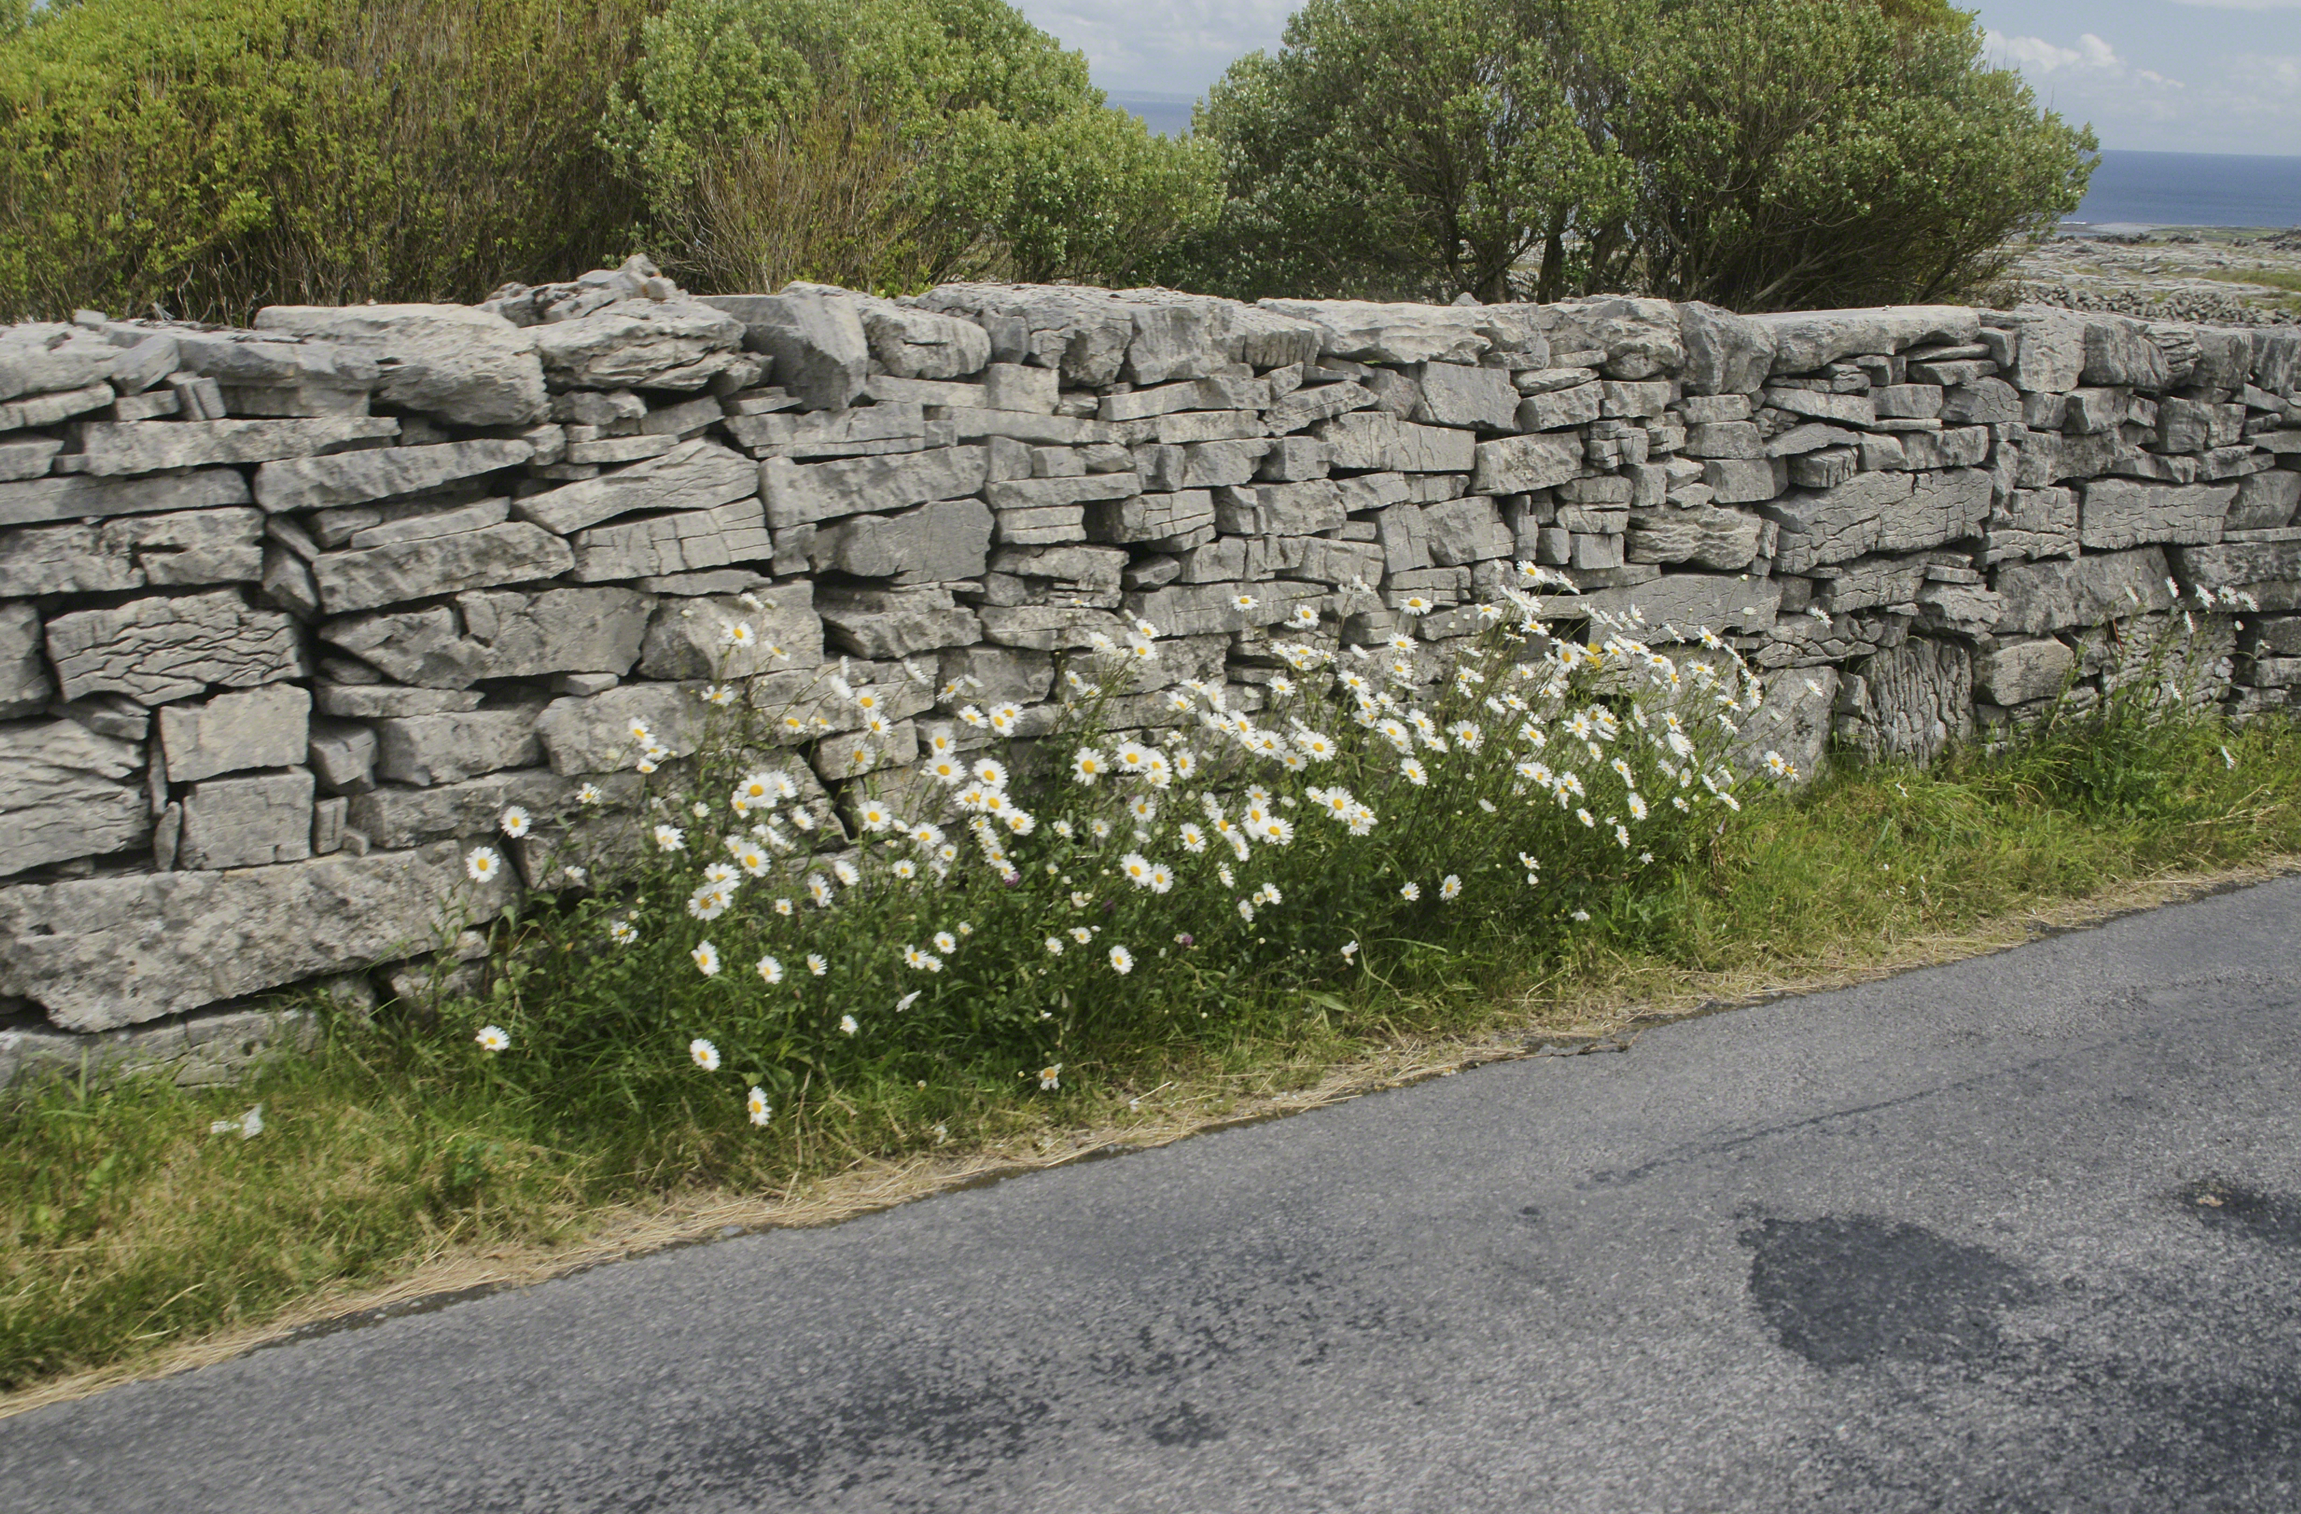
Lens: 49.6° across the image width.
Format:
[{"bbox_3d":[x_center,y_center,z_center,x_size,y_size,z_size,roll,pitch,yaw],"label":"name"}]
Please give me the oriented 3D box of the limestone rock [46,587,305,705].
[{"bbox_3d":[-1.640,-0.206,4.109,0.387,0.178,0.250,-8,18,-35],"label":"limestone rock"}]

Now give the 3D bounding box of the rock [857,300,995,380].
[{"bbox_3d":[-0.487,-0.822,4.824,0.270,0.145,0.270,-8,18,-35],"label":"rock"}]

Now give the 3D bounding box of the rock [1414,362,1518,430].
[{"bbox_3d":[0.565,-0.741,5.030,0.260,0.125,0.220,-4,16,-39],"label":"rock"}]

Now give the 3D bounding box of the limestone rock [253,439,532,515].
[{"bbox_3d":[-1.272,-0.492,4.086,0.450,0.084,0.260,-14,21,-32],"label":"limestone rock"}]

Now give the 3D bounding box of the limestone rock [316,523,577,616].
[{"bbox_3d":[-1.223,-0.343,4.178,0.424,0.105,0.280,-14,21,-32],"label":"limestone rock"}]

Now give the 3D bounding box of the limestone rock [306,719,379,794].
[{"bbox_3d":[-1.344,-0.010,4.115,0.090,0.098,0.160,-7,18,-34],"label":"limestone rock"}]

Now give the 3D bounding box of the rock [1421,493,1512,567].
[{"bbox_3d":[0.661,-0.538,5.714,0.263,0.148,0.220,-8,18,-35],"label":"rock"}]

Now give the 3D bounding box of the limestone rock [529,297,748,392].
[{"bbox_3d":[-0.930,-0.719,4.299,0.369,0.138,0.320,-7,18,-34],"label":"limestone rock"}]

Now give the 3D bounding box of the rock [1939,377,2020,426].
[{"bbox_3d":[2.161,-0.976,6.730,0.293,0.125,0.240,-8,18,-35],"label":"rock"}]

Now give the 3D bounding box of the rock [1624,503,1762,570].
[{"bbox_3d":[1.251,-0.564,6.176,0.474,0.164,0.270,-8,18,-35],"label":"rock"}]

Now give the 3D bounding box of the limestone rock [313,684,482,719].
[{"bbox_3d":[-1.170,-0.103,3.759,0.250,0.050,0.200,-7,17,-38],"label":"limestone rock"}]

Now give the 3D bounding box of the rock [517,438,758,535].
[{"bbox_3d":[-0.939,-0.487,4.337,0.439,0.118,0.280,-17,23,-31],"label":"rock"}]

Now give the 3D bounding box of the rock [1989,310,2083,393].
[{"bbox_3d":[2.358,-1.125,6.877,0.310,0.195,0.300,-8,18,-35],"label":"rock"}]

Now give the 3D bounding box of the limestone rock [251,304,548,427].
[{"bbox_3d":[-1.319,-0.683,4.337,0.430,0.165,0.420,-8,18,-35],"label":"limestone rock"}]

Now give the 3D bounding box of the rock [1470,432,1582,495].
[{"bbox_3d":[0.762,-0.652,5.458,0.313,0.111,0.220,-13,21,-32],"label":"rock"}]

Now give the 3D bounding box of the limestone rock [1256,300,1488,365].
[{"bbox_3d":[0.407,-0.836,4.889,0.450,0.105,0.250,-9,19,-38],"label":"limestone rock"}]

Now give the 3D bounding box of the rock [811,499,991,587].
[{"bbox_3d":[-0.512,-0.417,4.655,0.366,0.149,0.270,-9,18,-33],"label":"rock"}]

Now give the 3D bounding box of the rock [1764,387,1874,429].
[{"bbox_3d":[1.526,-0.847,5.931,0.403,0.067,0.200,0,14,-35],"label":"rock"}]

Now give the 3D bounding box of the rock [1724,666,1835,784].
[{"bbox_3d":[1.414,-0.097,5.975,0.330,0.290,0.280,-9,19,-38],"label":"rock"}]

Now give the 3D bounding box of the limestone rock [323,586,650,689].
[{"bbox_3d":[-1.214,-0.236,4.436,0.570,0.167,0.280,-8,18,-35],"label":"limestone rock"}]

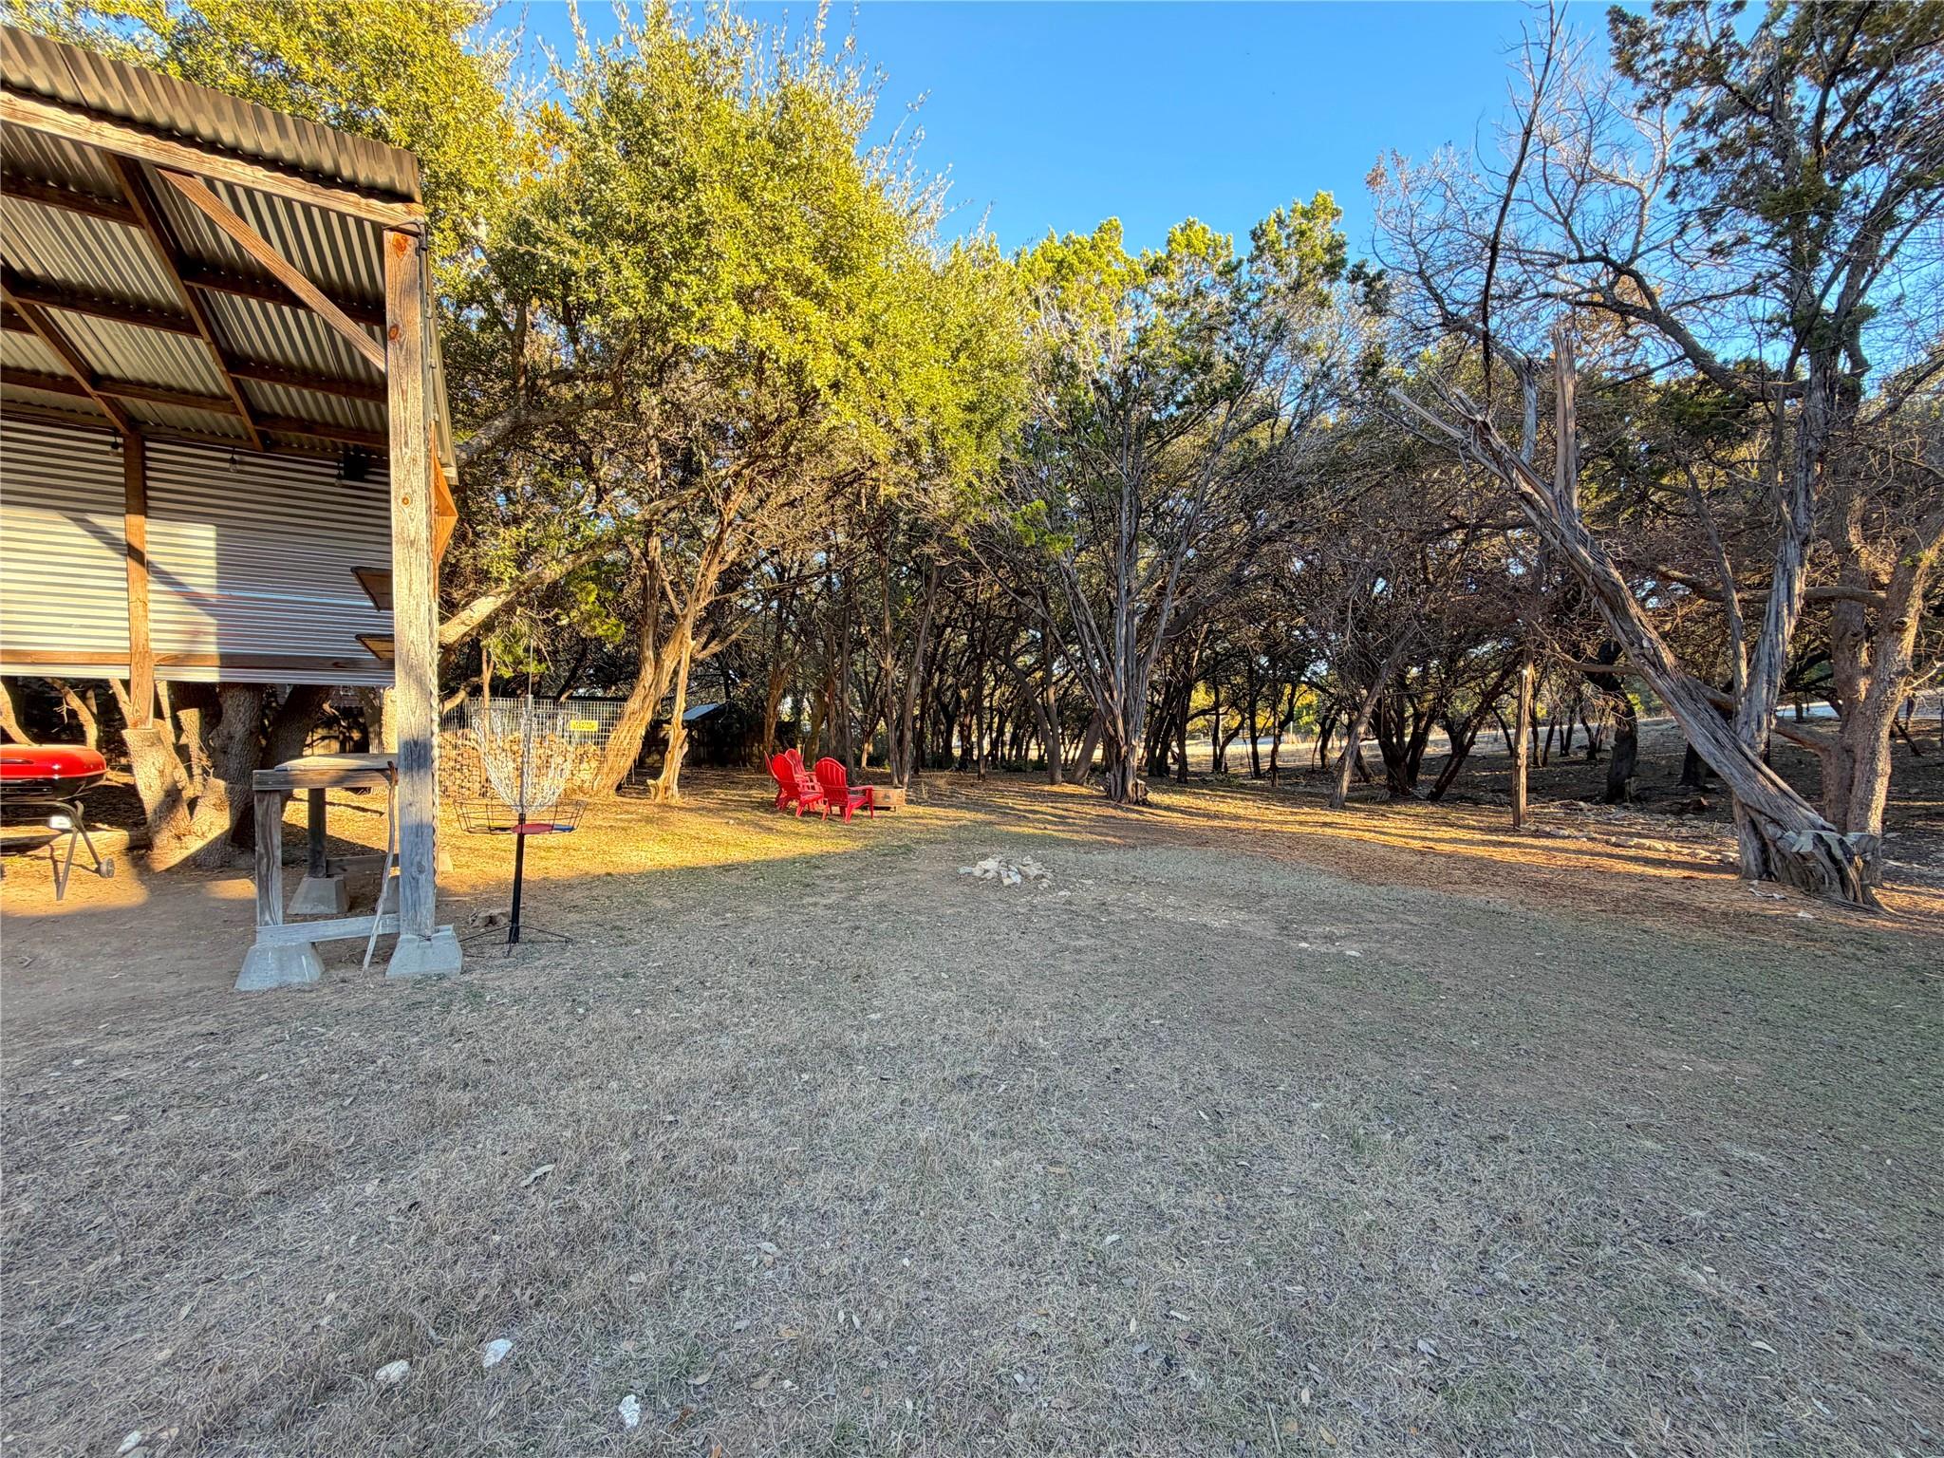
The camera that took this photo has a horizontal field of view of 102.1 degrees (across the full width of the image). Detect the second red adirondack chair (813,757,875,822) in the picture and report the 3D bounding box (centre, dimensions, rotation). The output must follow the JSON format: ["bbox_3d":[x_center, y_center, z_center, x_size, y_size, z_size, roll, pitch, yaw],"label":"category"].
[{"bbox_3d":[-1.800,0.840,11.200,0.740,0.930,0.800,2,3,42],"label":"second red adirondack chair"}]

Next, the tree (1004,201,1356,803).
[{"bbox_3d":[3.450,-3.550,13.200,5.800,9.700,5.200,0,2,0],"label":"tree"}]

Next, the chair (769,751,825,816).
[{"bbox_3d":[-2.630,0.830,12.000,0.800,0.930,0.740,-1,2,-36],"label":"chair"}]

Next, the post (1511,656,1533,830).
[{"bbox_3d":[6.580,0.110,9.370,0.115,2.080,0.115,1,2,-10],"label":"post"}]

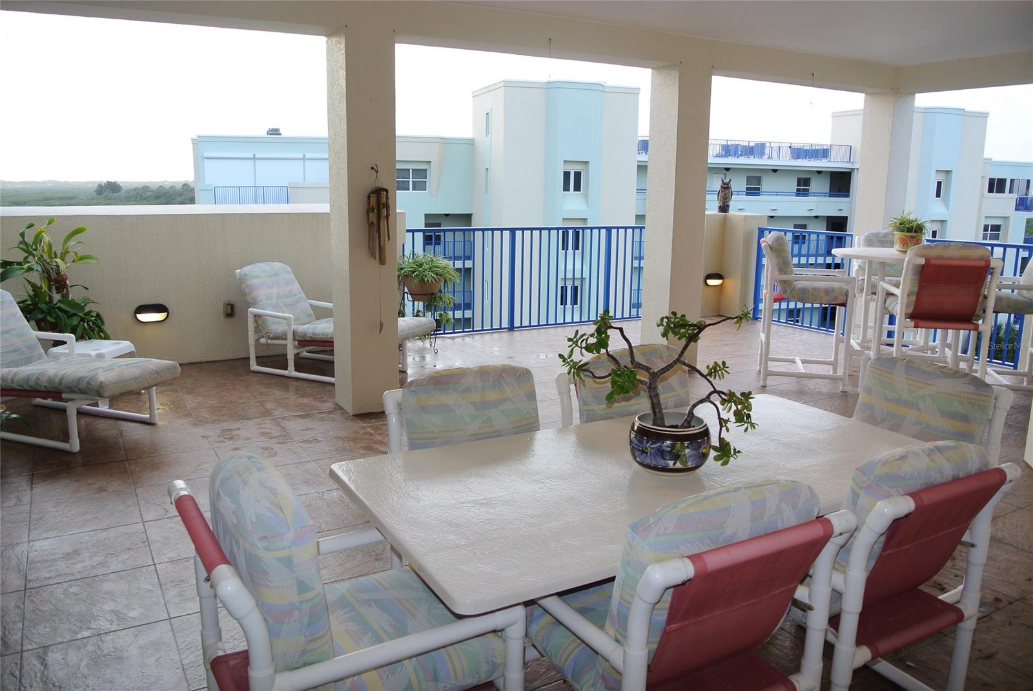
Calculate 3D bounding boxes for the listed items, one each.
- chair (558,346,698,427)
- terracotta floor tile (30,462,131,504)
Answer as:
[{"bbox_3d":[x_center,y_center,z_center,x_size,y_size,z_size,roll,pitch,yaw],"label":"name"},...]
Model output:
[{"bbox_3d":[0.561,0.502,2.857,0.590,0.880,0.710,-6,13,-32],"label":"chair"},{"bbox_3d":[-2.209,0.694,3.949,0.447,0.012,0.455,-6,13,-30],"label":"terracotta floor tile"}]

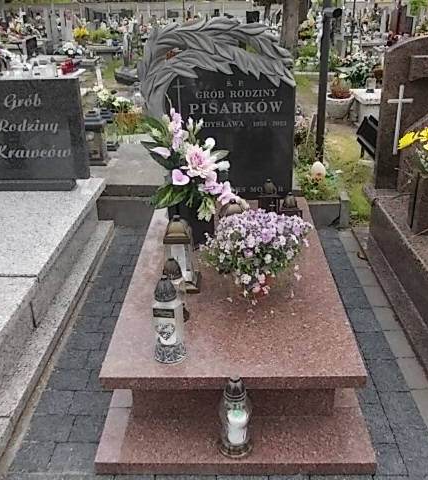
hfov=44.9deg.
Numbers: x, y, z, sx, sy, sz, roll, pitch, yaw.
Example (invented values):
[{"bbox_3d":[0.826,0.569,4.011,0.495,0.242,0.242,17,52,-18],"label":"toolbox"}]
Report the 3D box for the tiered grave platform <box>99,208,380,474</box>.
[{"bbox_3d":[0.085,0.248,2.384,0.890,0.288,1.747,-1,26,2],"label":"tiered grave platform"}]

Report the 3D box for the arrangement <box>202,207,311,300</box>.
[{"bbox_3d":[0.180,0.069,2.192,0.420,0.295,0.350,0,26,1],"label":"arrangement"}]

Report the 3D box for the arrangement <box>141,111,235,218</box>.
[{"bbox_3d":[-0.091,-0.314,2.366,0.403,0.526,0.258,-1,26,2],"label":"arrangement"}]

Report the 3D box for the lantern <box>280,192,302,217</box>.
[{"bbox_3d":[0.414,-0.154,2.767,0.115,0.195,0.115,0,26,1],"label":"lantern"}]

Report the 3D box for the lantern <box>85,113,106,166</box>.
[{"bbox_3d":[-0.904,-0.757,3.825,0.140,0.375,0.140,-1,26,2],"label":"lantern"}]

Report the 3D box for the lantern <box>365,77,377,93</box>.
[{"bbox_3d":[2.017,-1.996,6.651,0.130,0.200,0.130,0,26,1],"label":"lantern"}]

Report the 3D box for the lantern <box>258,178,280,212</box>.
[{"bbox_3d":[0.281,-0.195,2.660,0.118,0.258,0.118,-1,26,2],"label":"lantern"}]

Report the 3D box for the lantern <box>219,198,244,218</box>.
[{"bbox_3d":[0.081,-0.060,2.384,0.129,0.269,0.129,-1,26,2],"label":"lantern"}]

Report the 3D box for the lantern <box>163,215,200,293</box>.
[{"bbox_3d":[-0.143,0.045,2.215,0.150,0.320,0.150,0,26,1],"label":"lantern"}]

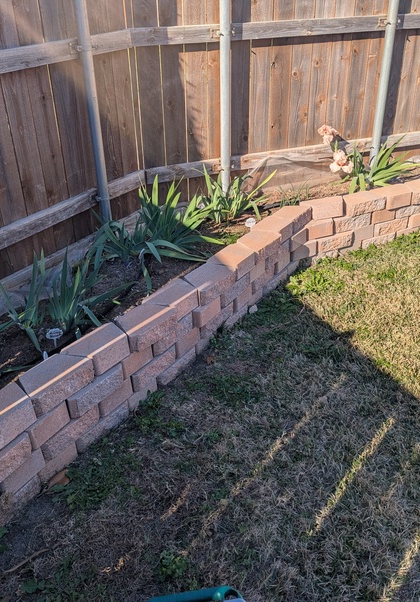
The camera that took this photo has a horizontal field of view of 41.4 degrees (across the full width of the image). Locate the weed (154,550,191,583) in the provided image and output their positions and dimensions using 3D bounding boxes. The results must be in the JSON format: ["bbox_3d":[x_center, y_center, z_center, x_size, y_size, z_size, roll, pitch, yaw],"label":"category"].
[{"bbox_3d":[-0.125,0.884,1.850,0.110,0.050,0.090,-1,30,0],"label":"weed"}]

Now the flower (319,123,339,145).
[{"bbox_3d":[0.860,-1.208,4.030,0.130,0.130,0.120,8,32,17],"label":"flower"}]

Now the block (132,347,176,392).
[{"bbox_3d":[-0.303,0.305,2.636,0.160,0.101,0.293,19,36,31],"label":"block"}]

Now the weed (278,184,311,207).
[{"bbox_3d":[0.552,-0.692,3.604,0.180,0.130,0.120,-2,30,0],"label":"weed"}]

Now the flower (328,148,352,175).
[{"bbox_3d":[0.952,-1.017,4.050,0.165,0.155,0.150,-1,30,0],"label":"flower"}]

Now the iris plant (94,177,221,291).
[{"bbox_3d":[-0.304,-0.380,3.220,0.700,0.400,0.550,-2,31,0],"label":"iris plant"}]

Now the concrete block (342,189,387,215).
[{"bbox_3d":[1.037,-0.664,3.811,0.298,0.097,0.165,-12,32,-17],"label":"concrete block"}]

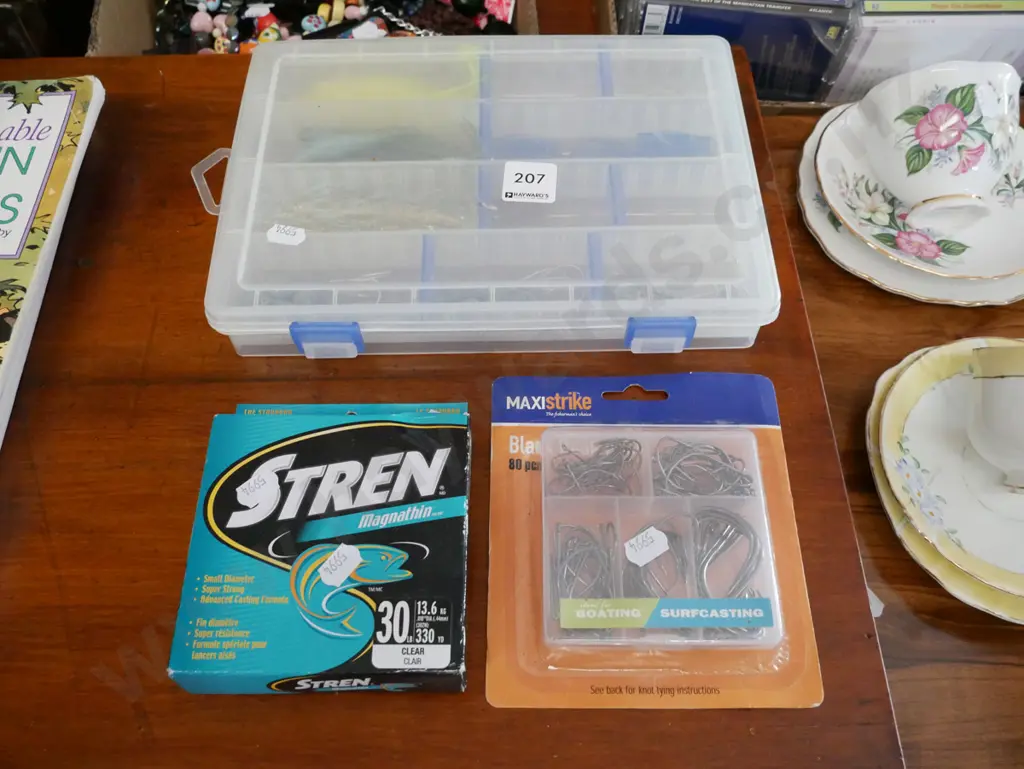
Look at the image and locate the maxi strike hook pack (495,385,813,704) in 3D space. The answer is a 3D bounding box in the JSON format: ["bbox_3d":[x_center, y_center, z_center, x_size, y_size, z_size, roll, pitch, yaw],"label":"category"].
[{"bbox_3d":[0.059,0.059,0.443,0.137,0.021,0.161,0,57,0],"label":"maxi strike hook pack"}]

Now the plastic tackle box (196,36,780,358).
[{"bbox_3d":[-0.022,-0.100,0.534,0.294,0.044,0.201,-1,57,0],"label":"plastic tackle box"}]

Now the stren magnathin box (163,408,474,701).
[{"bbox_3d":[-0.076,0.060,0.438,0.113,0.030,0.138,0,57,0],"label":"stren magnathin box"}]

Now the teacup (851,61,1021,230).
[{"bbox_3d":[0.226,-0.118,0.533,0.084,0.095,0.064,1,75,1],"label":"teacup"}]

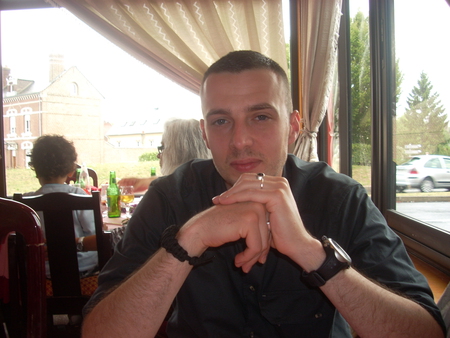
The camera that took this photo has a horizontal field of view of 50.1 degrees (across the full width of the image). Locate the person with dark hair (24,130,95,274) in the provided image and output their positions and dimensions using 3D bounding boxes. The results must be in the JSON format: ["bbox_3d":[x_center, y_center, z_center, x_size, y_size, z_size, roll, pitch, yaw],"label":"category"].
[{"bbox_3d":[-0.800,0.420,2.500,0.480,1.200,0.720,-1,1,-3],"label":"person with dark hair"}]

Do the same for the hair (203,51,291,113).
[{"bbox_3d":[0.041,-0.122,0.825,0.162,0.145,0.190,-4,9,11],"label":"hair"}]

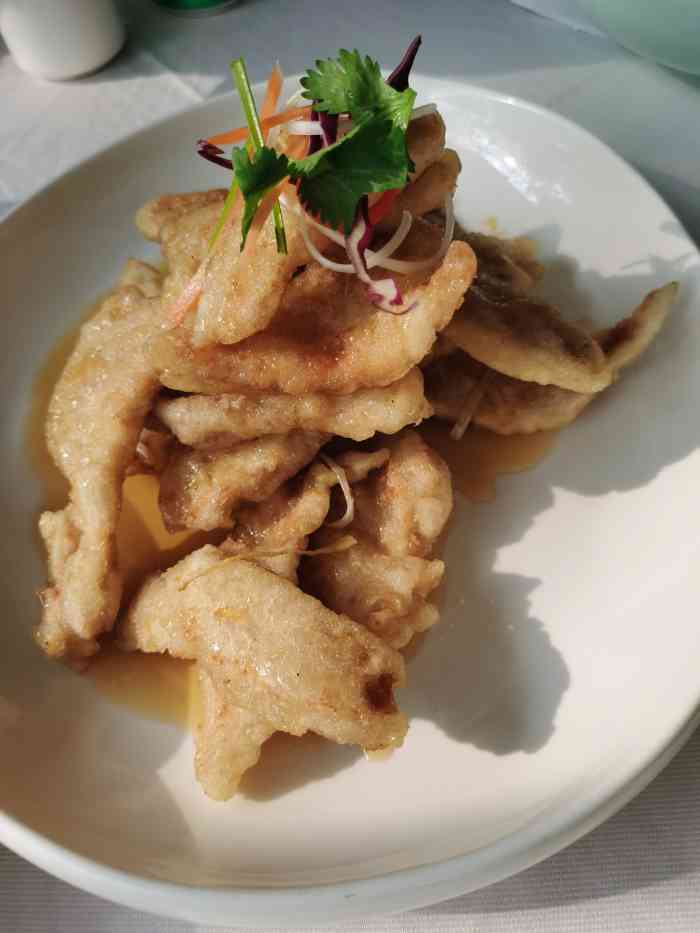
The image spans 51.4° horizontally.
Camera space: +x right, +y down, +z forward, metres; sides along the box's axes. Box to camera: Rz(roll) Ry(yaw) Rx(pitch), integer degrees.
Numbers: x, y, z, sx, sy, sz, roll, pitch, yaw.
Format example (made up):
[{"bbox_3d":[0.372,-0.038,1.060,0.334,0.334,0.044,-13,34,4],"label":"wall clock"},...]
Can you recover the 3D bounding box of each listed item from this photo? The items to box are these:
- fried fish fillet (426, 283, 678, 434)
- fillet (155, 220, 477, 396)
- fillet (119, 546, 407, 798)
[{"bbox_3d":[0.067,-0.034,0.244,0.083,0.034,0.036,-11,60,-3],"label":"fried fish fillet"},{"bbox_3d":[-0.011,-0.048,0.221,0.098,0.034,0.043,-7,60,-1],"label":"fillet"},{"bbox_3d":[-0.024,0.052,0.198,0.071,0.036,0.059,-15,60,-5],"label":"fillet"}]

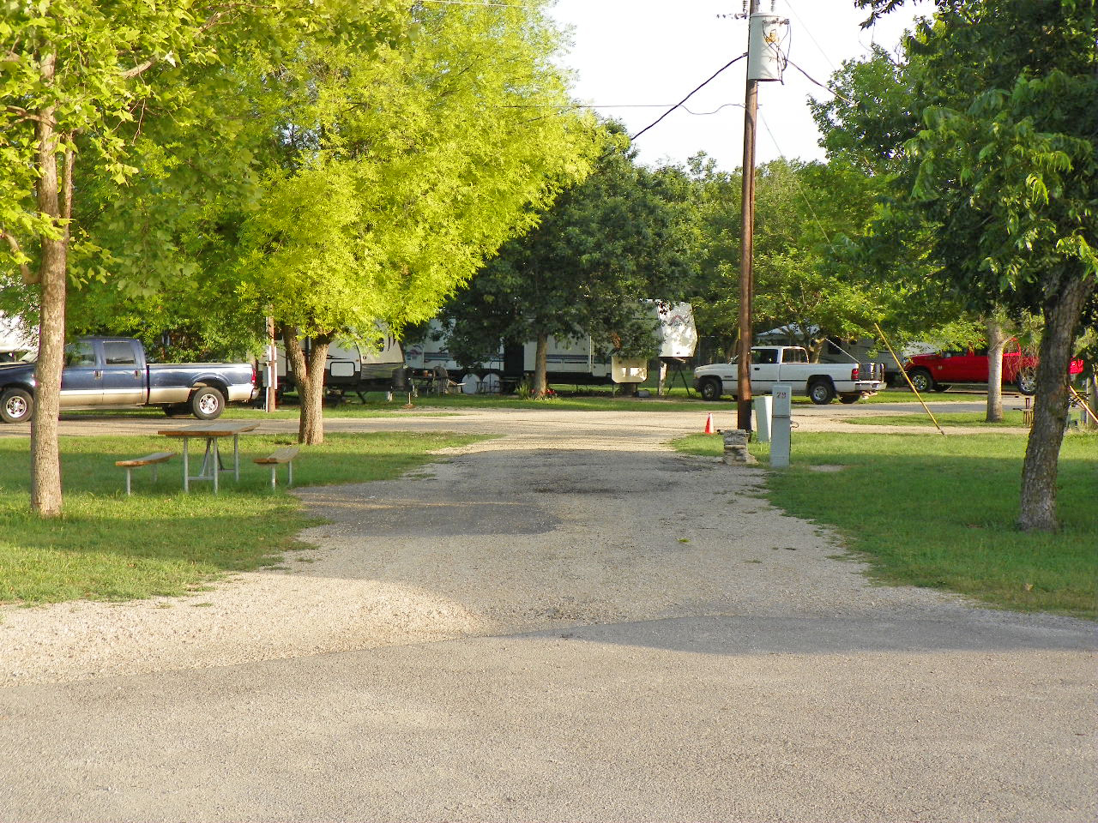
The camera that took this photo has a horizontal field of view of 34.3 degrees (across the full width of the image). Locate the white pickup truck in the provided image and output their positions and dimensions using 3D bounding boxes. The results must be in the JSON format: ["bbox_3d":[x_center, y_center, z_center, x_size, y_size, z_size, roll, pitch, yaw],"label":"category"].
[{"bbox_3d":[7.518,-1.199,55.294,5.700,1.870,2.020,1,2,30],"label":"white pickup truck"}]

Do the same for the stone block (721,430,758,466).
[{"bbox_3d":[2.895,0.534,27.039,0.520,0.520,0.450,0,2,7],"label":"stone block"}]

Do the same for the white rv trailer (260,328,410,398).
[{"bbox_3d":[-8.181,-1.905,57.577,7.000,3.100,2.440,1,2,27],"label":"white rv trailer"}]

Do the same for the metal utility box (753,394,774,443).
[{"bbox_3d":[4.024,0.127,33.228,0.250,0.860,0.250,-2,2,30],"label":"metal utility box"}]

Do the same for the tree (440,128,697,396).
[{"bbox_3d":[0.589,-4.923,59.357,8.200,9.000,7.600,0,2,0],"label":"tree"}]

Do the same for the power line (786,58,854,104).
[{"bbox_3d":[5.302,-6.466,34.582,0.080,0.600,4.000,1,2,30],"label":"power line"}]

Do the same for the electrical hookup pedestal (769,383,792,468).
[{"bbox_3d":[3.410,0.209,26.226,0.270,1.230,0.220,0,2,11],"label":"electrical hookup pedestal"}]

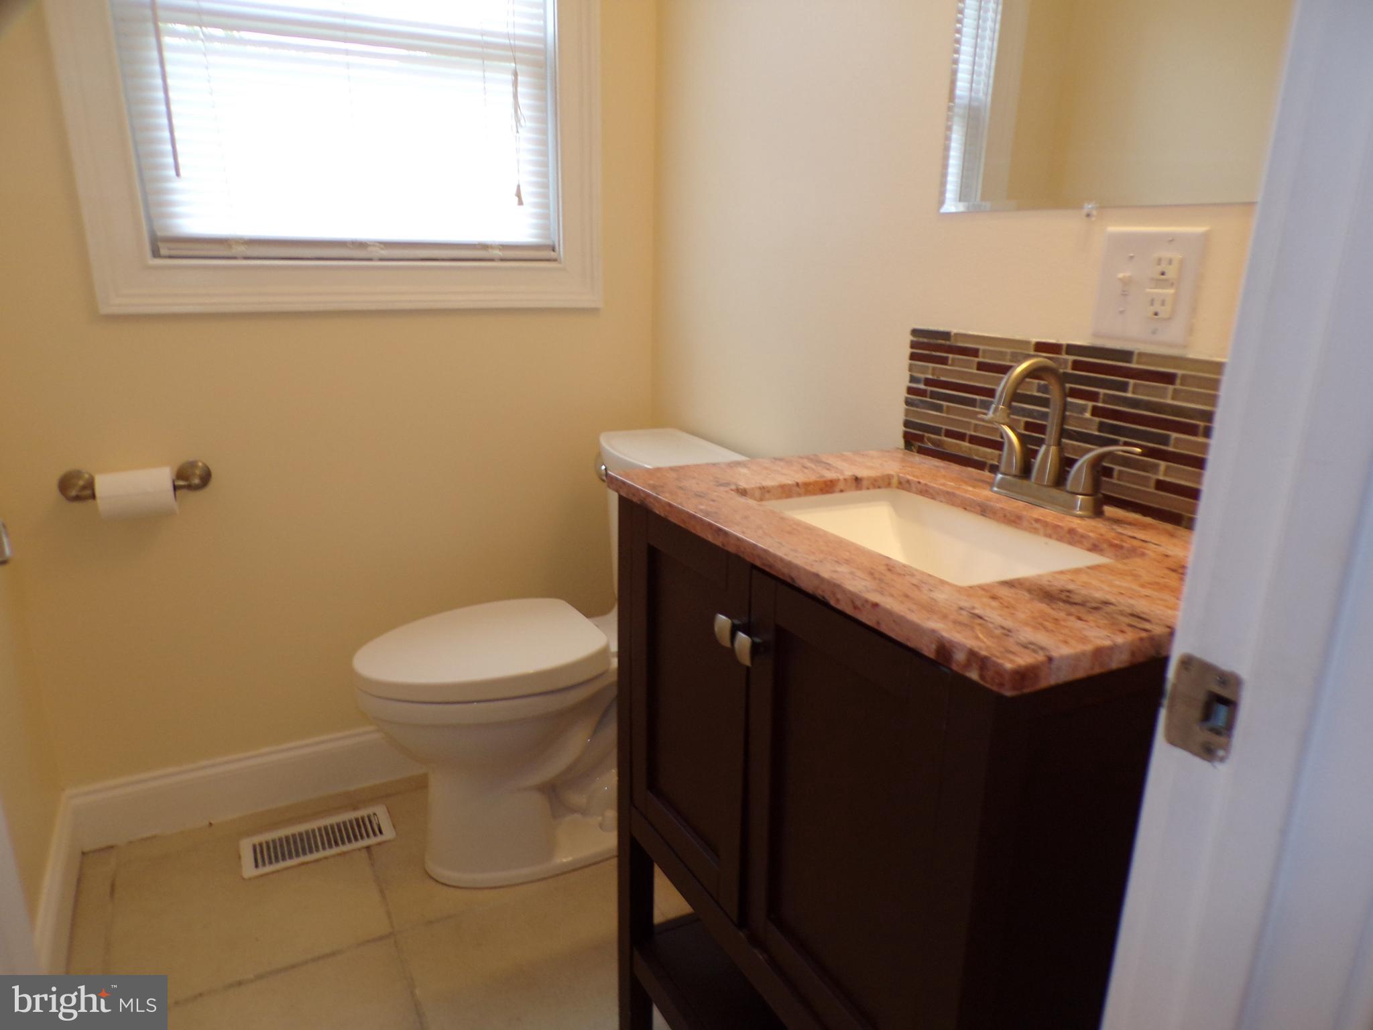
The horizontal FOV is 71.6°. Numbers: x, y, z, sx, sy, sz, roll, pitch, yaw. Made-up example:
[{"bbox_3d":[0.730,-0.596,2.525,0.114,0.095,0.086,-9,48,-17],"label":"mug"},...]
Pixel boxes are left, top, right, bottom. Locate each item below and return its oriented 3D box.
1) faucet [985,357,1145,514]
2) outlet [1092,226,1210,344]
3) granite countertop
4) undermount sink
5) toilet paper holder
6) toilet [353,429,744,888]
[{"bbox_3d":[0.396,-0.094,1.087,0.123,0.168,0.232,-7,17,-28],"label":"faucet"},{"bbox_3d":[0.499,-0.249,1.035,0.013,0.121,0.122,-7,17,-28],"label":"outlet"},{"bbox_3d":[0.267,0.012,1.040,0.467,0.022,0.656,-7,17,-28],"label":"granite countertop"},{"bbox_3d":[0.252,0.081,1.049,0.258,0.128,0.394,-7,17,-28],"label":"undermount sink"},{"bbox_3d":[-0.950,-0.058,1.647,0.232,0.056,0.084,-7,17,-28],"label":"toilet paper holder"},{"bbox_3d":[-0.252,0.265,1.791,0.717,0.748,0.428,-7,17,-28],"label":"toilet"}]

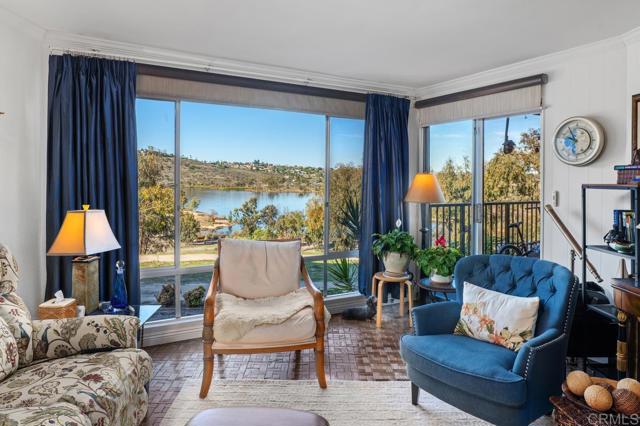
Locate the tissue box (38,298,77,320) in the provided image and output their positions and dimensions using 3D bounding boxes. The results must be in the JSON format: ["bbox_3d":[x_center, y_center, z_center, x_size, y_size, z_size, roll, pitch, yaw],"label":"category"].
[{"bbox_3d":[-1.499,0.571,2.440,0.145,0.120,0.160,0,4,-3],"label":"tissue box"}]

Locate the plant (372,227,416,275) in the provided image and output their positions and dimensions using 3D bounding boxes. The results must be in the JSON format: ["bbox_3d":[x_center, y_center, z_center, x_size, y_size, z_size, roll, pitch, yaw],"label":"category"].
[{"bbox_3d":[0.718,0.375,4.130,0.420,0.440,0.400,0,4,0],"label":"plant"}]

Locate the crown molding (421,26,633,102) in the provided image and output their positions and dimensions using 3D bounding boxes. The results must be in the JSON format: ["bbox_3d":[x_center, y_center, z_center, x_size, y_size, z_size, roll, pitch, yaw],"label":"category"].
[{"bbox_3d":[1.667,-1.329,4.004,0.090,0.110,2.150,-2,4,-34],"label":"crown molding"}]

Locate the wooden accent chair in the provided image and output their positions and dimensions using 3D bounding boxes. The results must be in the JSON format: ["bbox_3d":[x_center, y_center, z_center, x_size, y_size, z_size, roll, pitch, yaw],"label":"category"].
[{"bbox_3d":[-0.410,0.669,3.070,0.770,0.900,0.740,-1,4,-9],"label":"wooden accent chair"}]

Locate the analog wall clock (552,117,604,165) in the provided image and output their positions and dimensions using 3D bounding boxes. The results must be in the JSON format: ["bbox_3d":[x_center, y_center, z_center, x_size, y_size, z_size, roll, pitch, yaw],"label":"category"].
[{"bbox_3d":[2.070,-0.573,3.410,0.065,0.370,0.370,-2,4,-34],"label":"analog wall clock"}]

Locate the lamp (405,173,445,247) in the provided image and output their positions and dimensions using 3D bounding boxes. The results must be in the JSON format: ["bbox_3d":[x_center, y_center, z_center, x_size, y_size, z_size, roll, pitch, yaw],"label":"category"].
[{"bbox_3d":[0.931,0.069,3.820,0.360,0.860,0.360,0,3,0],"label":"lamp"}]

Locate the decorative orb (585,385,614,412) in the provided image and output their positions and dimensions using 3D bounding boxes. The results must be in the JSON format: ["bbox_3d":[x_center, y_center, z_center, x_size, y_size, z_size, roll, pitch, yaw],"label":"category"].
[{"bbox_3d":[1.097,0.731,1.680,0.095,0.095,0.095,0,3,0],"label":"decorative orb"}]

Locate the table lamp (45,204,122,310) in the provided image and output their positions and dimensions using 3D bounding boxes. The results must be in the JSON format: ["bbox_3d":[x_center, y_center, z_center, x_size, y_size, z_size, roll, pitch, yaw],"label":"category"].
[{"bbox_3d":[-1.482,0.271,2.715,0.290,0.650,0.290,1,3,13],"label":"table lamp"}]

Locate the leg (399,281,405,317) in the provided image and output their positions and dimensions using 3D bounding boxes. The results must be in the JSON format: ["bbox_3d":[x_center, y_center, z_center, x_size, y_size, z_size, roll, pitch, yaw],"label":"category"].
[{"bbox_3d":[0.821,0.834,4.251,0.042,0.400,0.042,0,3,0],"label":"leg"}]

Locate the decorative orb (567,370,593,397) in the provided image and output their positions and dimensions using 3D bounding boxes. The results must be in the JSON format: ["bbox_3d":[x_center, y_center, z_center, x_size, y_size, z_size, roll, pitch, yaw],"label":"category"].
[{"bbox_3d":[1.089,0.716,1.790,0.095,0.095,0.095,0,3,0],"label":"decorative orb"}]

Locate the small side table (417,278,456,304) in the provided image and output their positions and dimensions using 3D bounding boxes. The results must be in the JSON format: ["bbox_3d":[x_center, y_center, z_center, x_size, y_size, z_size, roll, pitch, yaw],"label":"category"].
[{"bbox_3d":[1.073,0.845,3.630,0.490,0.480,0.490,0,4,0],"label":"small side table"}]

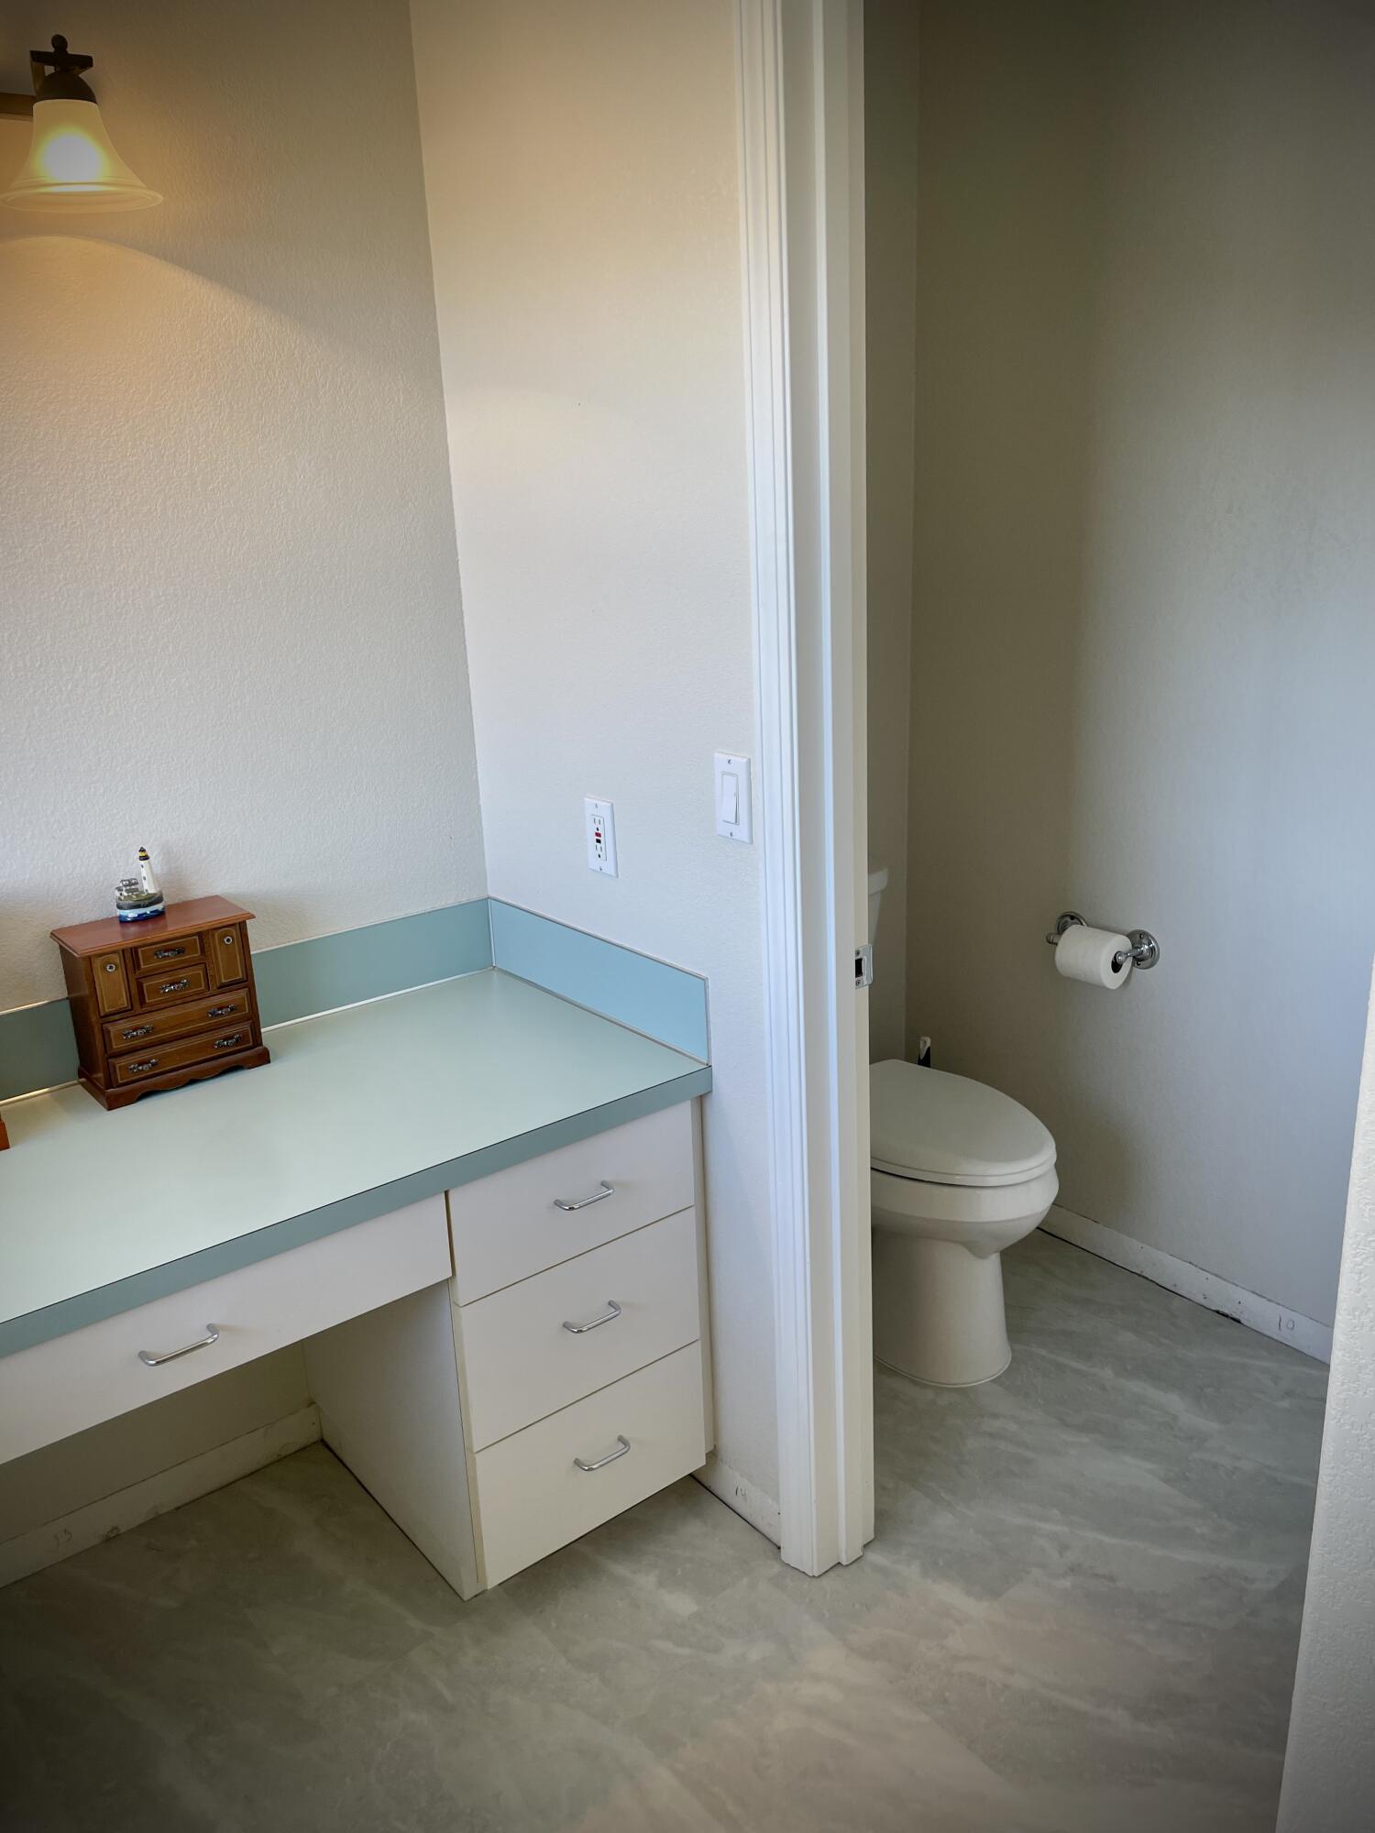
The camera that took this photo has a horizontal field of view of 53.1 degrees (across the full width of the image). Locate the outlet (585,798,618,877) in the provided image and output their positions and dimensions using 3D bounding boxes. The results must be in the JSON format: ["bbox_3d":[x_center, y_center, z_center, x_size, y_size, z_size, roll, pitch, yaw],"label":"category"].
[{"bbox_3d":[-0.129,-0.119,2.064,0.008,0.113,0.071,-15,21,-36],"label":"outlet"}]

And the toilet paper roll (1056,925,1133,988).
[{"bbox_3d":[0.772,0.076,2.615,0.103,0.103,0.100,-15,21,-36],"label":"toilet paper roll"}]

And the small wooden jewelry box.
[{"bbox_3d":[-0.758,0.122,2.001,0.243,0.230,0.151,-15,21,-36],"label":"small wooden jewelry box"}]

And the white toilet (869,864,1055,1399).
[{"bbox_3d":[0.388,0.389,2.588,0.450,0.800,0.730,-15,21,-36],"label":"white toilet"}]

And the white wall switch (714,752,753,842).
[{"bbox_3d":[0.059,-0.154,1.798,0.010,0.114,0.071,-15,21,-36],"label":"white wall switch"}]

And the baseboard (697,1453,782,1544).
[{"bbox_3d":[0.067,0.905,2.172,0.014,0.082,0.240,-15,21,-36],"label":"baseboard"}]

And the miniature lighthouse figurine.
[{"bbox_3d":[-0.801,-0.049,1.998,0.068,0.102,0.050,-15,21,-36],"label":"miniature lighthouse figurine"}]

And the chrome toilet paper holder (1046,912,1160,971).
[{"bbox_3d":[0.779,0.055,2.638,0.084,0.077,0.235,-15,21,-36],"label":"chrome toilet paper holder"}]

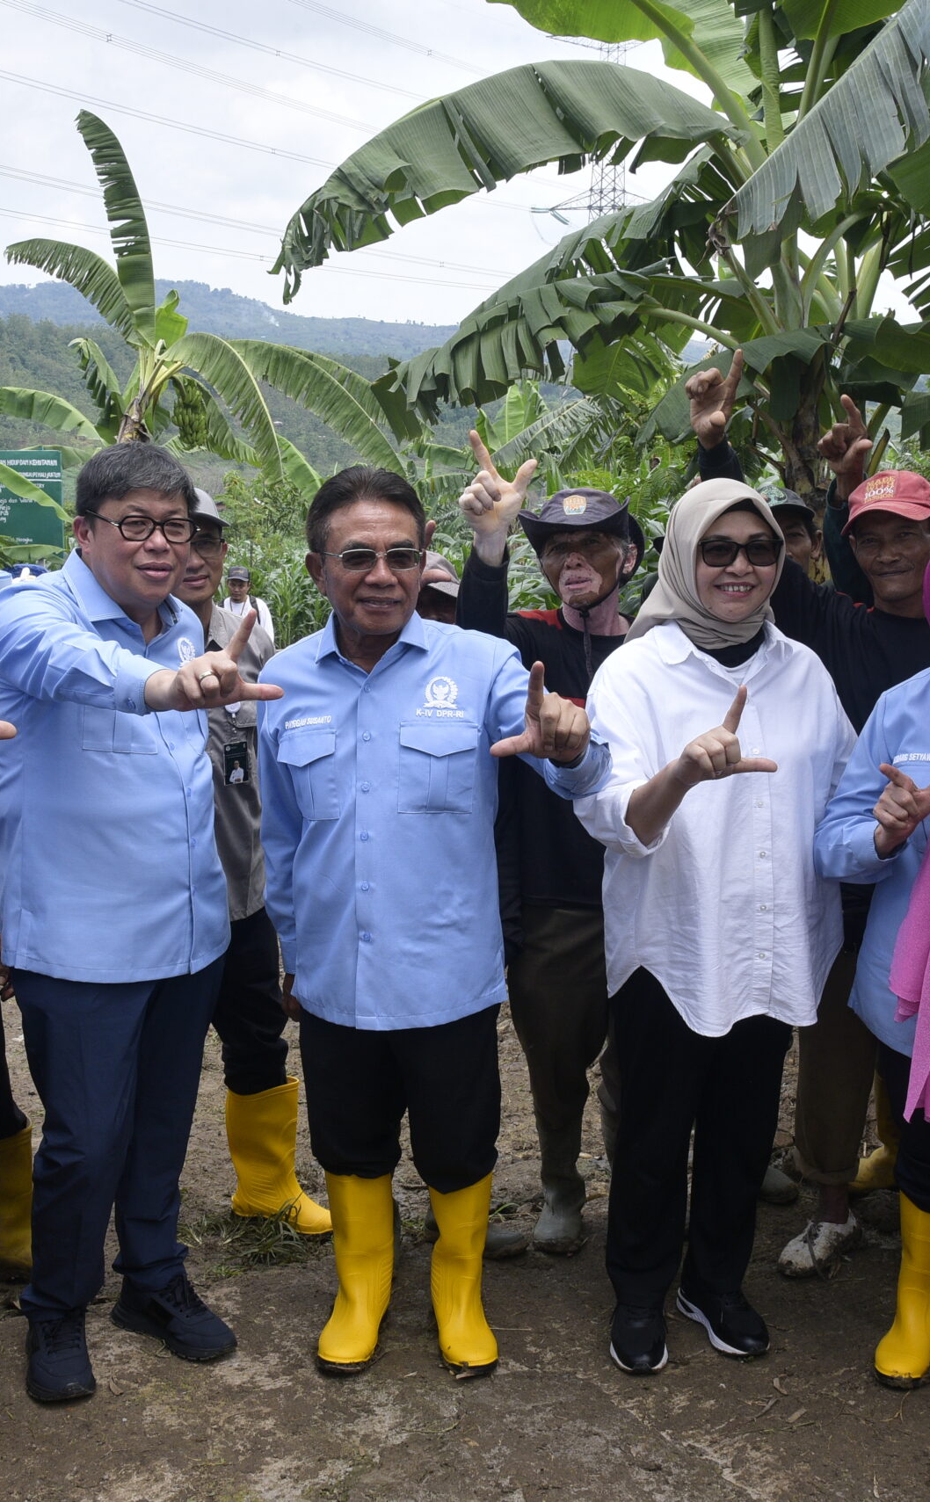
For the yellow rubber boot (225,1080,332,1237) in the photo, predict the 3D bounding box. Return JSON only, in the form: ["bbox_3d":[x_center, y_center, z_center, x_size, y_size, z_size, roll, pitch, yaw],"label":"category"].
[{"bbox_3d":[-0.399,0.875,3.277,0.280,0.335,0.110,5,13,21],"label":"yellow rubber boot"}]

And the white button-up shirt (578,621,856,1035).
[{"bbox_3d":[0.435,0.123,2.572,0.500,0.690,0.360,-1,12,-6],"label":"white button-up shirt"}]

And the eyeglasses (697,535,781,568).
[{"bbox_3d":[0.456,-0.331,2.487,0.140,0.047,0.145,2,13,10],"label":"eyeglasses"}]

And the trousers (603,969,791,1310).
[{"bbox_3d":[0.420,0.629,2.741,0.370,0.930,0.290,-1,12,-6],"label":"trousers"}]

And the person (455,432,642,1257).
[{"bbox_3d":[0.179,0.238,2.972,0.480,1.670,0.500,2,13,8],"label":"person"}]

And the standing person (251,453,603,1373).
[{"bbox_3d":[-0.061,0.351,2.526,0.560,1.630,0.460,-2,13,-8],"label":"standing person"}]

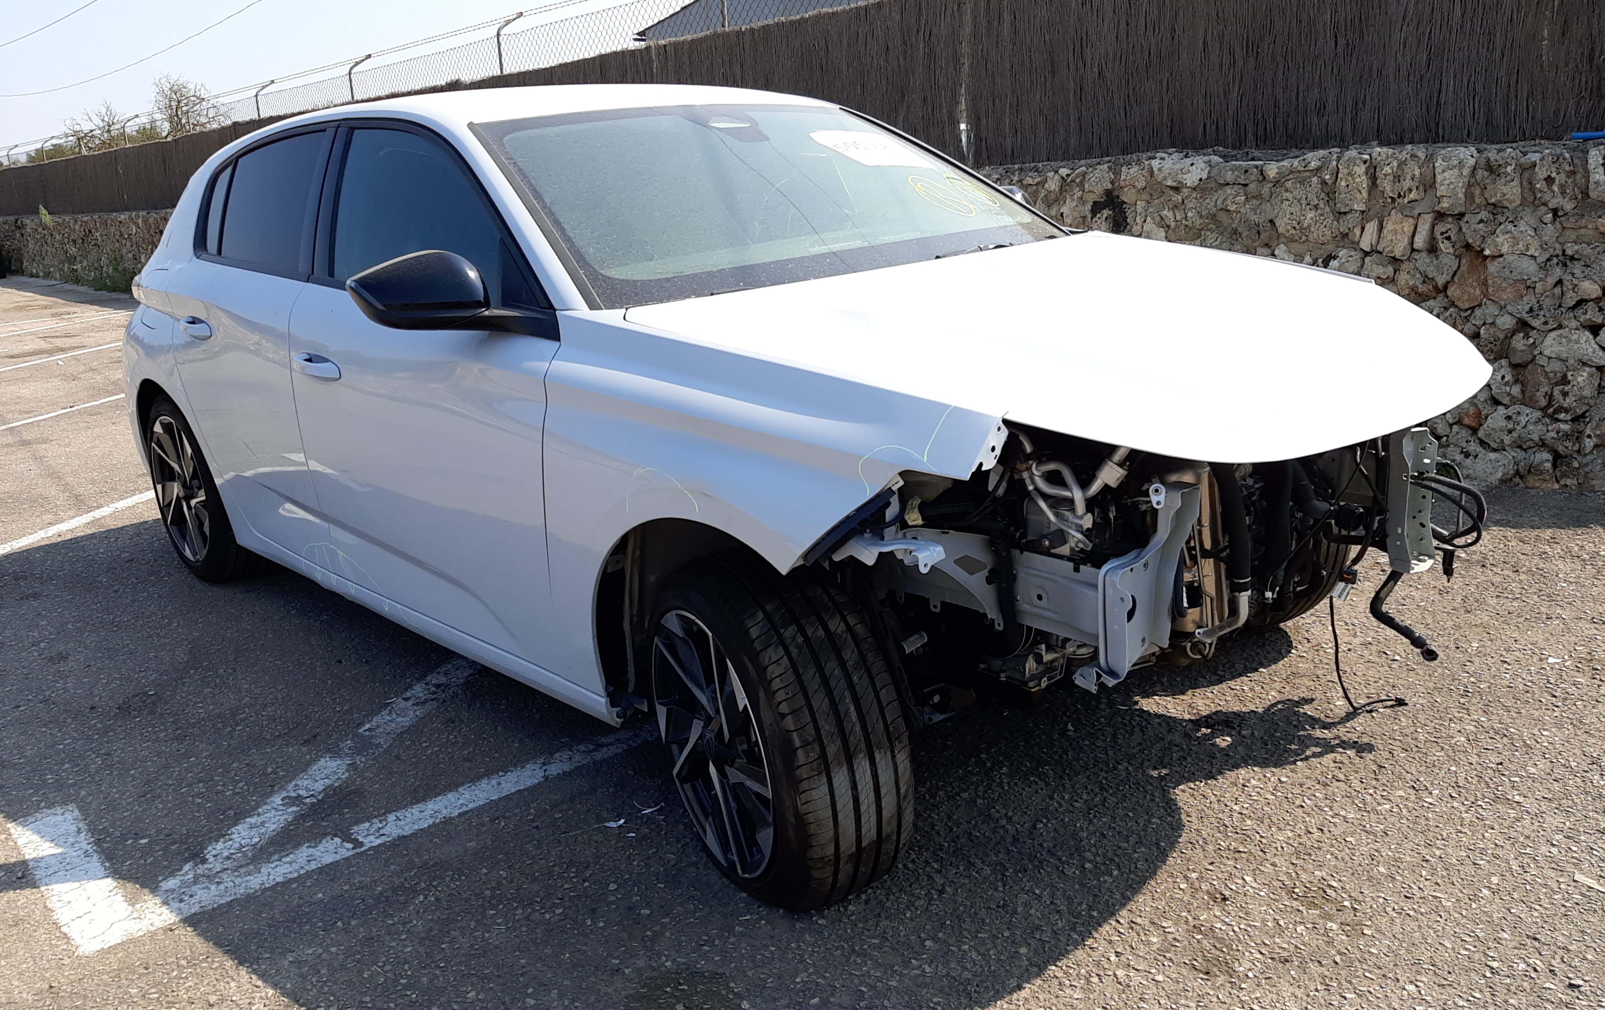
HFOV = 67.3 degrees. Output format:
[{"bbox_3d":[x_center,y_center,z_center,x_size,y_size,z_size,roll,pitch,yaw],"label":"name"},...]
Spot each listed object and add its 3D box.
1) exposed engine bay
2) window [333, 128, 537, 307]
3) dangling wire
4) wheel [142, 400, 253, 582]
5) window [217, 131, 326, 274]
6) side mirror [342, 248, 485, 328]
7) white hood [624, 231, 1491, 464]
[{"bbox_3d":[0.702,0.023,2.310,1.400,0.600,0.780,-19,23,-41],"label":"exposed engine bay"},{"bbox_3d":[-0.786,-0.642,2.579,1.080,0.390,0.080,14,1,44],"label":"window"},{"bbox_3d":[1.194,0.313,2.588,0.200,0.310,0.120,-19,23,-41],"label":"dangling wire"},{"bbox_3d":[-1.919,-0.077,3.935,0.225,0.630,0.630,-19,23,-41],"label":"wheel"},{"bbox_3d":[-1.428,-0.814,3.223,0.760,0.360,0.080,14,1,44],"label":"window"},{"bbox_3d":[-0.714,-0.405,2.286,0.240,0.165,0.175,-19,23,-41],"label":"side mirror"},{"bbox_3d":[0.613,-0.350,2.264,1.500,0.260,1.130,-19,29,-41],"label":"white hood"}]

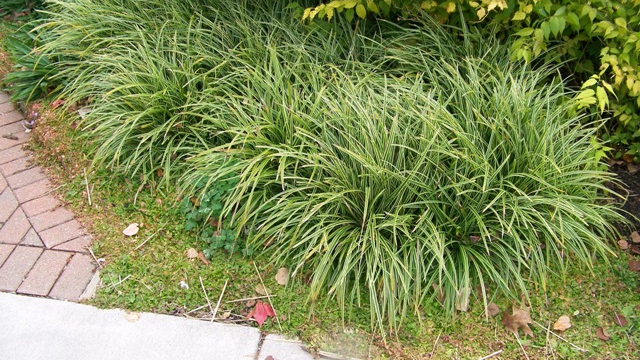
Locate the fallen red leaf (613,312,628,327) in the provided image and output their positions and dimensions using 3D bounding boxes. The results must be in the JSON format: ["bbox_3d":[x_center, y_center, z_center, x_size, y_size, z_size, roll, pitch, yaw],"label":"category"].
[{"bbox_3d":[0.931,0.435,2.006,0.042,0.015,0.048,24,42,26],"label":"fallen red leaf"}]

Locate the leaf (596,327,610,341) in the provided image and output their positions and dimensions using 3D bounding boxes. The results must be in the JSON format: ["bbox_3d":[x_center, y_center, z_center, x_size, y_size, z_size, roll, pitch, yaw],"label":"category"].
[{"bbox_3d":[0.882,0.483,2.020,0.030,0.020,0.046,-12,40,-18],"label":"leaf"}]

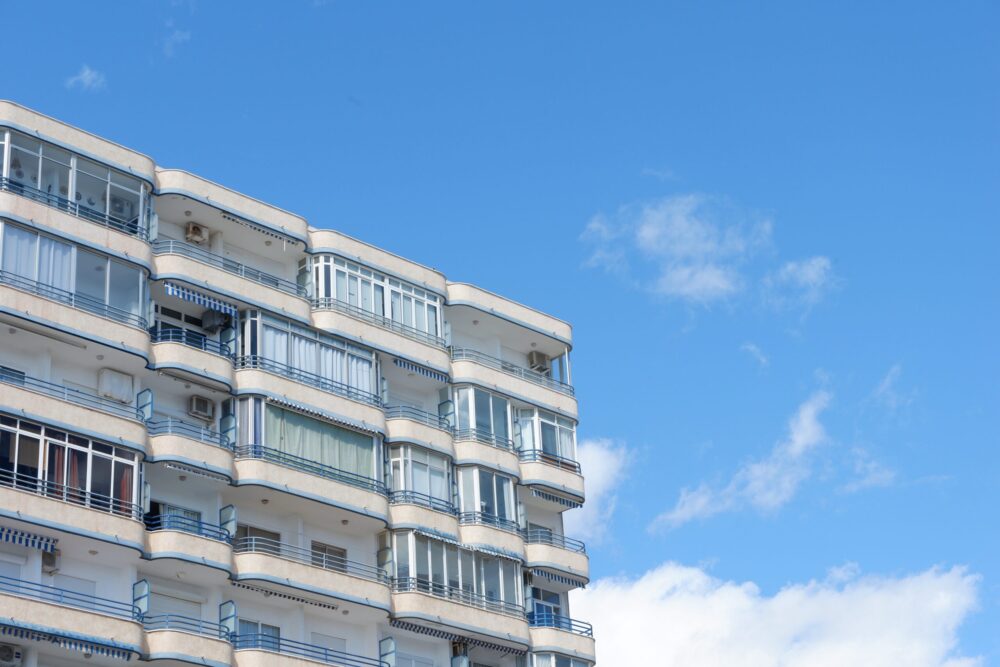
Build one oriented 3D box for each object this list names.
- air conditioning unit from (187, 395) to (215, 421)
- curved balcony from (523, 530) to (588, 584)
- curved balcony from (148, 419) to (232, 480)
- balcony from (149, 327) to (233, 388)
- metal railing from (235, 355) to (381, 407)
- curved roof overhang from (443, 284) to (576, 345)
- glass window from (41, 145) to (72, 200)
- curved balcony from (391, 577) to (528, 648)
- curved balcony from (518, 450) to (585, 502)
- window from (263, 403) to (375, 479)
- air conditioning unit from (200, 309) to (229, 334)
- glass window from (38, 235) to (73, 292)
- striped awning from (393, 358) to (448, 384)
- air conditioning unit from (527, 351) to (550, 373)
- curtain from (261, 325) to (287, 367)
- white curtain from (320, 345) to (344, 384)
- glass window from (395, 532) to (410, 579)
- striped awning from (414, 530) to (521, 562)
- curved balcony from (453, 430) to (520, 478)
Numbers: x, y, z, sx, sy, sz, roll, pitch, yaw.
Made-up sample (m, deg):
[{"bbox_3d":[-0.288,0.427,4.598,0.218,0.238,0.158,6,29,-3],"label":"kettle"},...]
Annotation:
[{"bbox_3d":[-8.946,2.286,62.310,0.710,0.530,0.300,21,-34,-41],"label":"air conditioning unit"},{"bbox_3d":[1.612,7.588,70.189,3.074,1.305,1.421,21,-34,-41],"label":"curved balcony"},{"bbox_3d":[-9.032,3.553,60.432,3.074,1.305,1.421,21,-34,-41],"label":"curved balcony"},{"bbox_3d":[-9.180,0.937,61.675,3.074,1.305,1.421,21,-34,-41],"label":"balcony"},{"bbox_3d":[-5.764,1.571,63.870,5.489,0.417,0.508,21,-34,-41],"label":"metal railing"},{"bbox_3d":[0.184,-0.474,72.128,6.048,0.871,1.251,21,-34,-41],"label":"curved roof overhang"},{"bbox_3d":[-12.643,-4.486,59.219,0.986,1.677,0.081,21,-34,-41],"label":"glass window"},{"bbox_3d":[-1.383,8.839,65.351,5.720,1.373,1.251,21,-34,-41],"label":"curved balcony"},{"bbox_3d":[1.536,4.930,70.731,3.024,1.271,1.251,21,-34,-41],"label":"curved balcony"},{"bbox_3d":[-5.530,3.444,64.010,4.321,1.652,0.120,21,-34,-40],"label":"window"},{"bbox_3d":[-8.619,-0.363,63.134,0.564,0.554,0.492,21,-34,-41],"label":"air conditioning unit"},{"bbox_3d":[-12.588,-1.869,58.980,1.176,1.742,0.100,21,-34,-40],"label":"glass window"},{"bbox_3d":[-2.587,1.234,67.417,2.338,0.295,0.254,21,-34,-41],"label":"striped awning"},{"bbox_3d":[1.432,1.058,73.747,0.769,0.564,0.307,21,-34,-41],"label":"air conditioning unit"},{"bbox_3d":[-7.003,0.428,63.983,1.018,1.335,0.100,21,-34,-40],"label":"curtain"},{"bbox_3d":[-5.191,1.176,64.821,0.974,1.486,0.103,21,-34,-41],"label":"white curtain"},{"bbox_3d":[-3.013,7.103,65.002,0.428,1.822,0.080,0,-26,-7],"label":"glass window"},{"bbox_3d":[-1.012,6.846,66.836,4.770,0.180,0.220,21,-34,-40],"label":"striped awning"},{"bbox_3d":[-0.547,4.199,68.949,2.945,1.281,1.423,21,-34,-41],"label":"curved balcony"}]

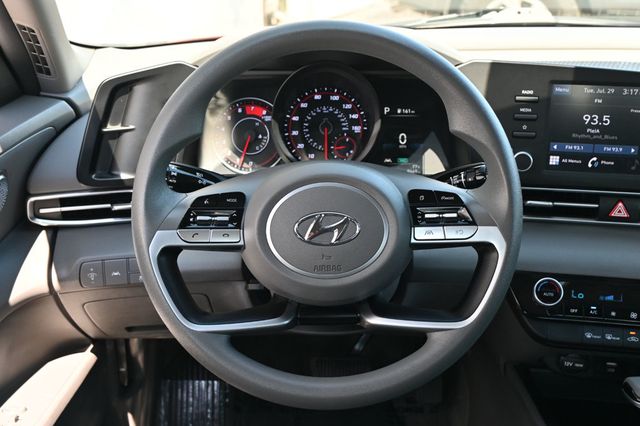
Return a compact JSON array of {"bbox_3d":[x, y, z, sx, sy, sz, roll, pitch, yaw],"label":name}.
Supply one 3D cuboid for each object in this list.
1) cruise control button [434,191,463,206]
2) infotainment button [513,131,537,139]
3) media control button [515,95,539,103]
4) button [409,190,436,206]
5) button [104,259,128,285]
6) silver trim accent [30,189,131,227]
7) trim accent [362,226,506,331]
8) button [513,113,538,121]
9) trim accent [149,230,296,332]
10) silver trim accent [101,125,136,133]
[{"bbox_3d":[0.120,-0.014,0.715,0.026,0.013,0.006,0,-3,0],"label":"cruise control button"},{"bbox_3d":[0.246,-0.094,0.917,0.028,0.007,0.006,2,12,8],"label":"infotainment button"},{"bbox_3d":[0.247,-0.135,0.910,0.028,0.007,0.006,2,12,8],"label":"media control button"},{"bbox_3d":[0.099,-0.014,0.738,0.026,0.015,0.006,0,-4,0],"label":"button"},{"bbox_3d":[-0.230,0.067,0.865,0.026,0.030,0.009,-4,18,-10],"label":"button"},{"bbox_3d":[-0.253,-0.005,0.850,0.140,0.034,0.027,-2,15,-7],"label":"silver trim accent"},{"bbox_3d":[0.109,0.063,0.733,0.134,0.099,0.035,0,-6,0],"label":"trim accent"},{"bbox_3d":[0.234,-0.110,0.870,0.028,0.007,0.006,3,6,8],"label":"button"},{"bbox_3d":[-0.092,0.065,0.725,0.139,0.095,0.032,0,-3,0],"label":"trim accent"},{"bbox_3d":[-0.243,-0.101,0.920,0.044,0.008,0.015,-5,9,-14],"label":"silver trim accent"}]

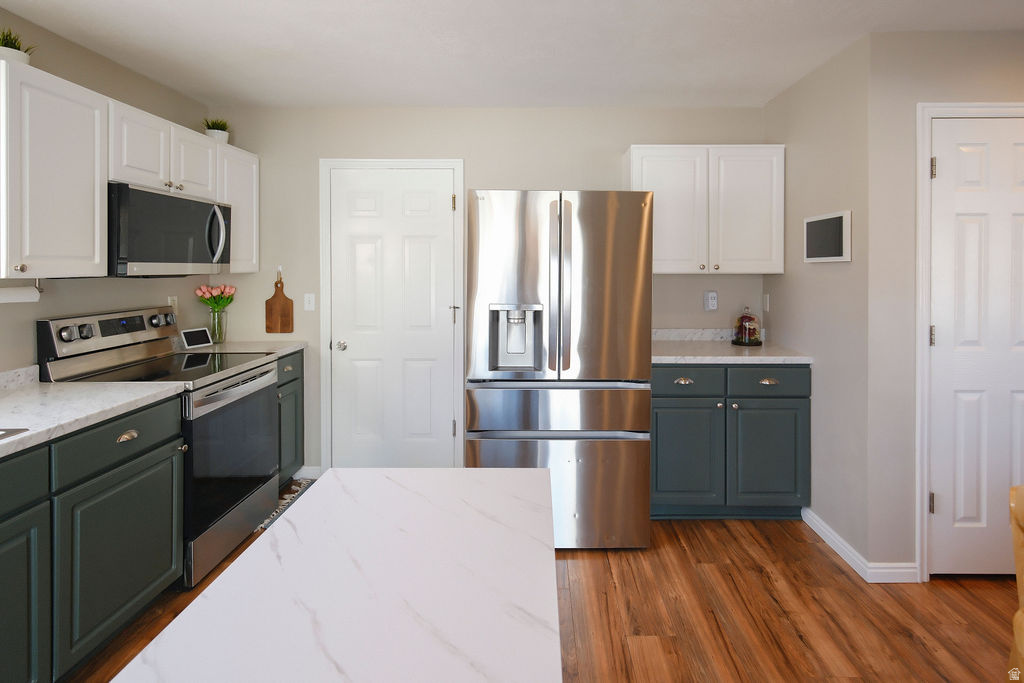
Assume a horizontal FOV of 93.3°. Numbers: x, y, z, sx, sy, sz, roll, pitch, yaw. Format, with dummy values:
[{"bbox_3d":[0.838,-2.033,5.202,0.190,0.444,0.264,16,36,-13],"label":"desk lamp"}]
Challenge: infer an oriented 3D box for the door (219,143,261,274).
[{"bbox_3d":[-1.717,-0.821,3.045,0.030,0.750,0.400,0,5,2],"label":"door"}]

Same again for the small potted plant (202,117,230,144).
[{"bbox_3d":[-1.908,-1.328,3.123,0.165,0.205,0.165,0,7,2],"label":"small potted plant"}]

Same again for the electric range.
[{"bbox_3d":[-1.728,0.462,2.509,0.725,1.210,0.740,0,7,2],"label":"electric range"}]

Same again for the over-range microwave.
[{"bbox_3d":[-1.898,-0.555,2.527,0.462,0.410,0.726,0,7,2],"label":"over-range microwave"}]

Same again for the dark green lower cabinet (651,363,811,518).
[{"bbox_3d":[1.137,0.520,2.830,0.890,0.870,0.620,0,5,3],"label":"dark green lower cabinet"}]

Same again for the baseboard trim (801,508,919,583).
[{"bbox_3d":[1.674,0.962,2.364,0.220,0.100,0.530,0,5,3],"label":"baseboard trim"}]

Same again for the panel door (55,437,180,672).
[{"bbox_3d":[-1.462,0.753,1.835,0.035,0.590,0.570,0,5,3],"label":"panel door"}]

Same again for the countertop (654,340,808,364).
[{"bbox_3d":[1.226,0.062,3.007,0.916,0.040,0.602,0,7,2],"label":"countertop"}]

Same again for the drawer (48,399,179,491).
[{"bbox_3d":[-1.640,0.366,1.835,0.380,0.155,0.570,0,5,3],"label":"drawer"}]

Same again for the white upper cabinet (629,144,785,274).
[{"bbox_3d":[1.164,-0.798,3.020,0.914,0.763,0.325,0,5,3],"label":"white upper cabinet"}]

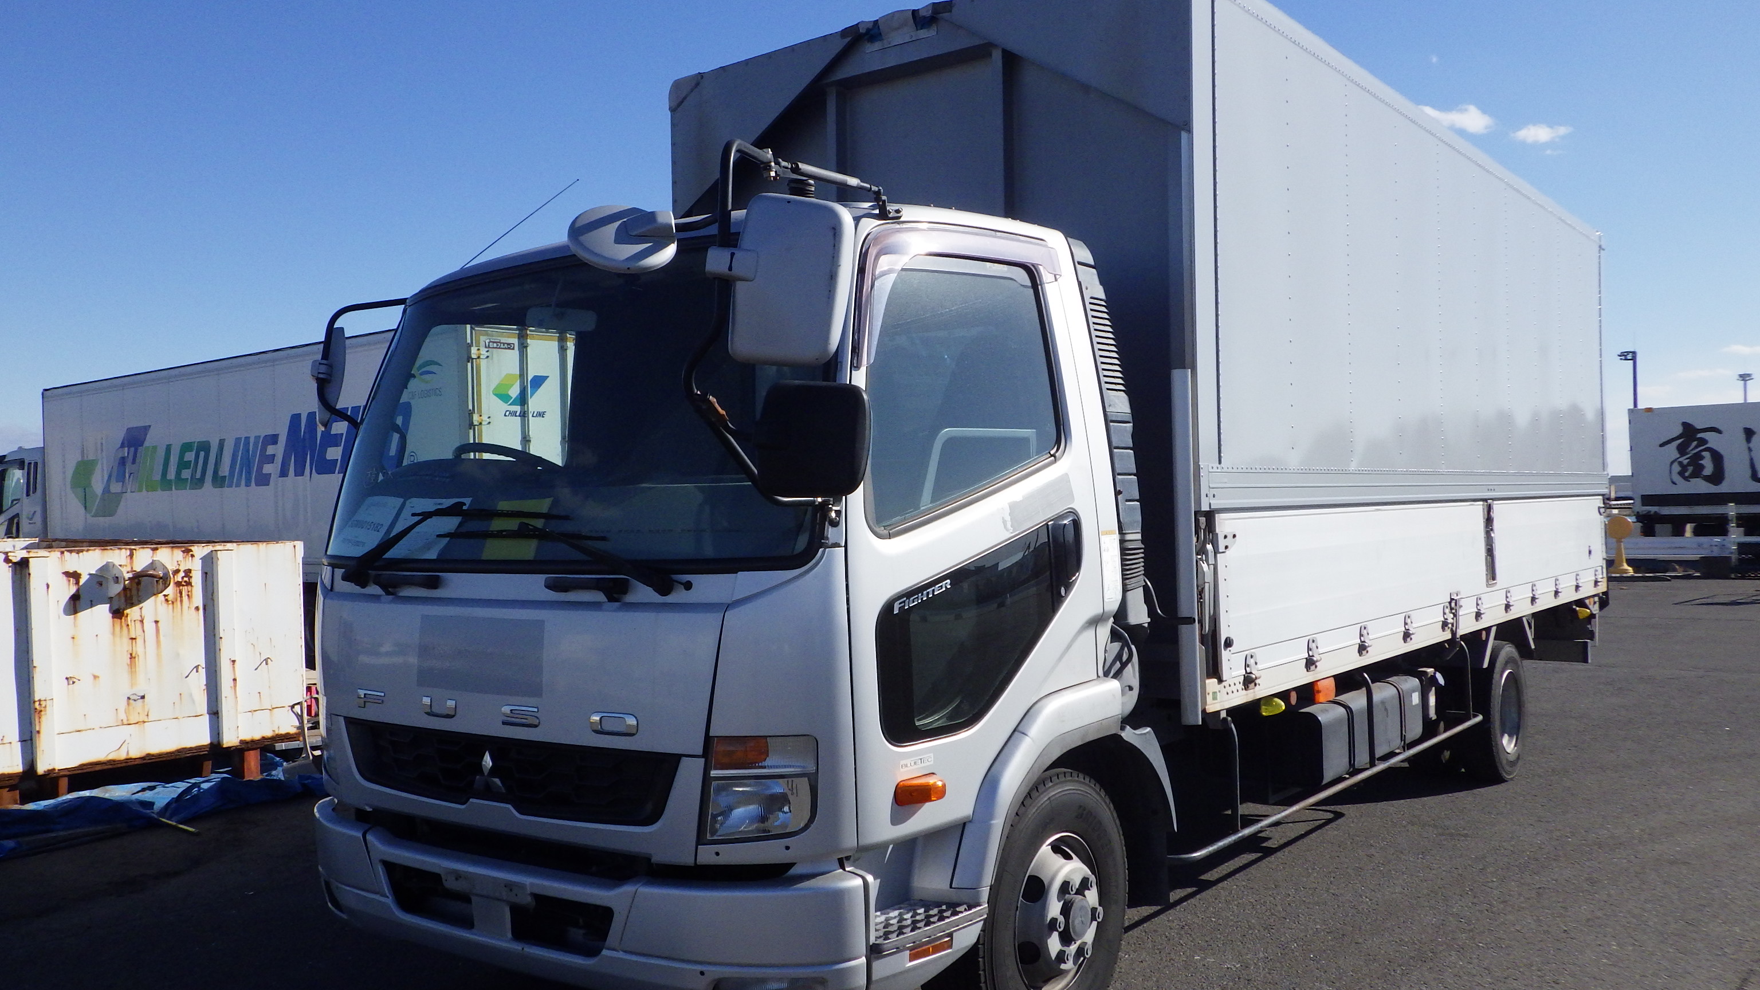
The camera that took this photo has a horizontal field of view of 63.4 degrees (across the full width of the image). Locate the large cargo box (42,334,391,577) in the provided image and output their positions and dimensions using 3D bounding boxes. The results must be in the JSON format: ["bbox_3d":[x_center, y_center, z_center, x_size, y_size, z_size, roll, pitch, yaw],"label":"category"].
[{"bbox_3d":[-7.197,-0.354,18.142,9.924,2.483,2.490,-2,-1,38],"label":"large cargo box"}]

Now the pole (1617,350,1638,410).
[{"bbox_3d":[50.028,-4.182,94.966,1.300,11.000,0.500,-1,0,0],"label":"pole"}]

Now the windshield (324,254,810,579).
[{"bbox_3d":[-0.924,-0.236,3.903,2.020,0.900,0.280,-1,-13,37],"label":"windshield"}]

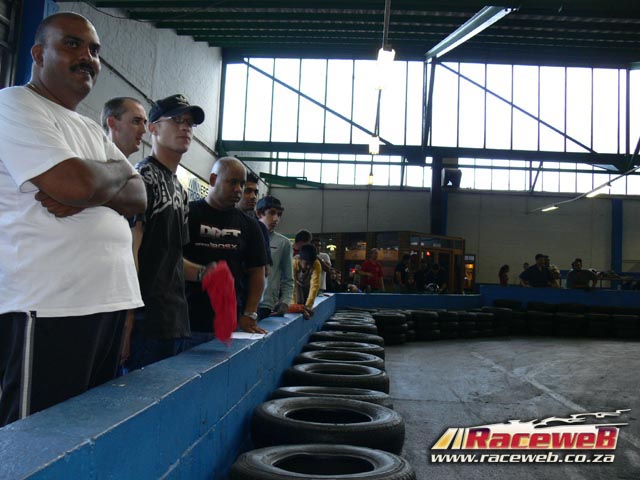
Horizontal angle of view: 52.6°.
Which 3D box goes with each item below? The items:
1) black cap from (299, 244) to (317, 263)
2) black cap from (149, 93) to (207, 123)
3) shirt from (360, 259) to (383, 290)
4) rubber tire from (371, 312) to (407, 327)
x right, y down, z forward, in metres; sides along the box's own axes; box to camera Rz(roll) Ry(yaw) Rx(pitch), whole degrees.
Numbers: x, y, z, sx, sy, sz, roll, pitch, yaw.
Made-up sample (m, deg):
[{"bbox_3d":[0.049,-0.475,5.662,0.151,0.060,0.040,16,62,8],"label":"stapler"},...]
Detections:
[{"bbox_3d":[-0.118,0.127,6.100,0.170,0.140,0.220,3,17,-20],"label":"black cap"},{"bbox_3d":[-0.605,-0.551,2.730,0.250,0.130,0.170,0,-3,29],"label":"black cap"},{"bbox_3d":[1.114,0.768,14.000,0.500,0.680,0.280,1,-3,21],"label":"shirt"},{"bbox_3d":[1.004,1.184,9.700,0.600,0.170,0.600,2,-3,0],"label":"rubber tire"}]

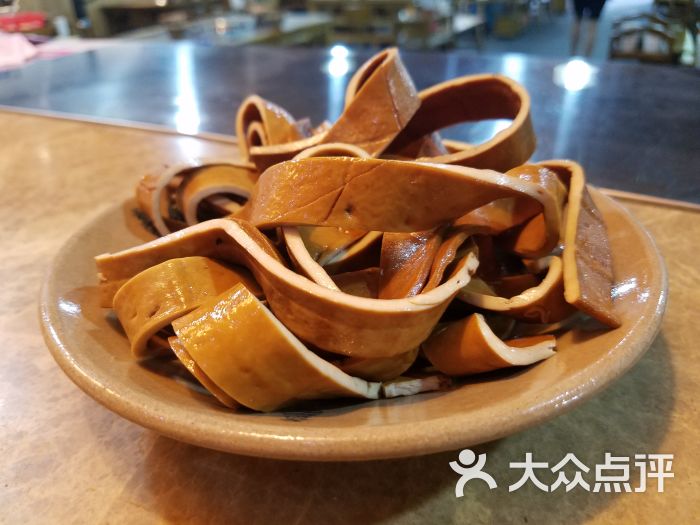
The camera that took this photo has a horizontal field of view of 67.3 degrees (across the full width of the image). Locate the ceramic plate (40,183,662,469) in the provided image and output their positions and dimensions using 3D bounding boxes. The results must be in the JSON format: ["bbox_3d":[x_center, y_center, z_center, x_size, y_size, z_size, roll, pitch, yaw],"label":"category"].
[{"bbox_3d":[0.001,-0.001,0.214,0.220,0.034,0.220,-1,30,1],"label":"ceramic plate"}]

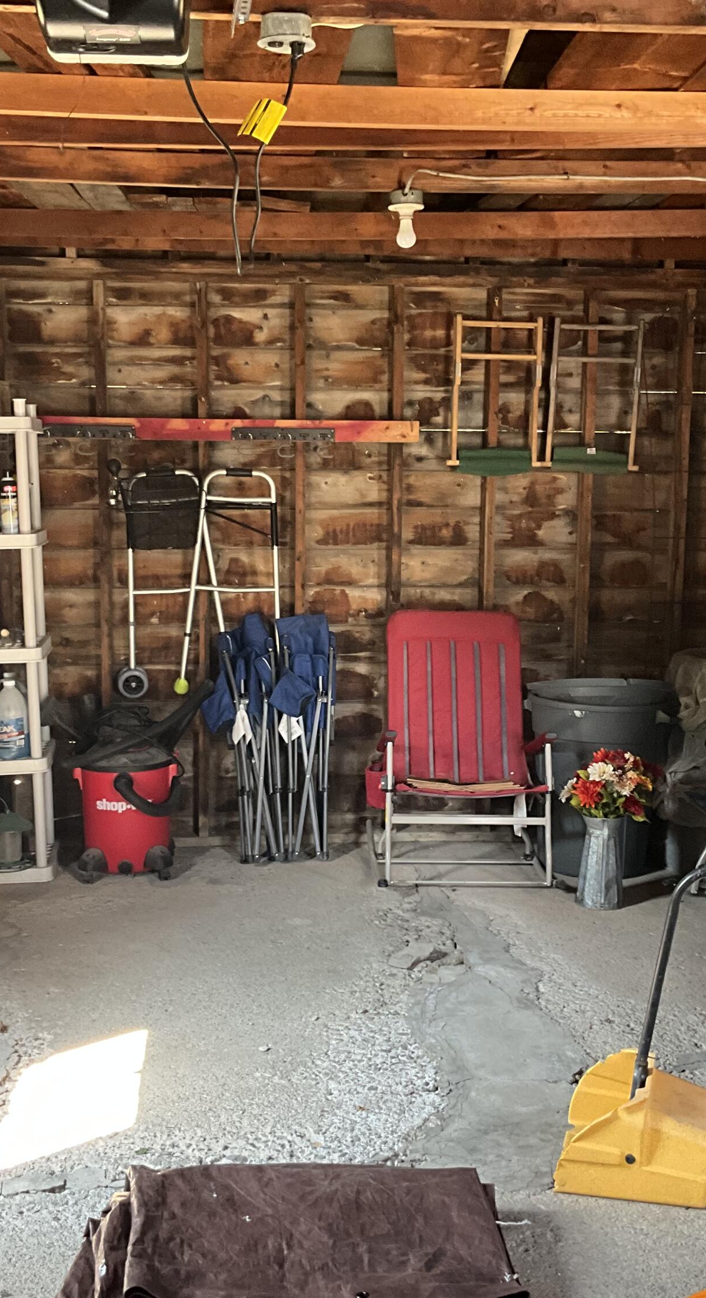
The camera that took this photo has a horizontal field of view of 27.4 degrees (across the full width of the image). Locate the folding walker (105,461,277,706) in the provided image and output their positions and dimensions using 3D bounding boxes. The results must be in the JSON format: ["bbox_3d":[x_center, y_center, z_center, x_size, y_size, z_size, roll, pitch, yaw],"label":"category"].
[{"bbox_3d":[-0.648,-0.273,5.962,0.700,0.975,0.200,0,8,-5],"label":"folding walker"}]

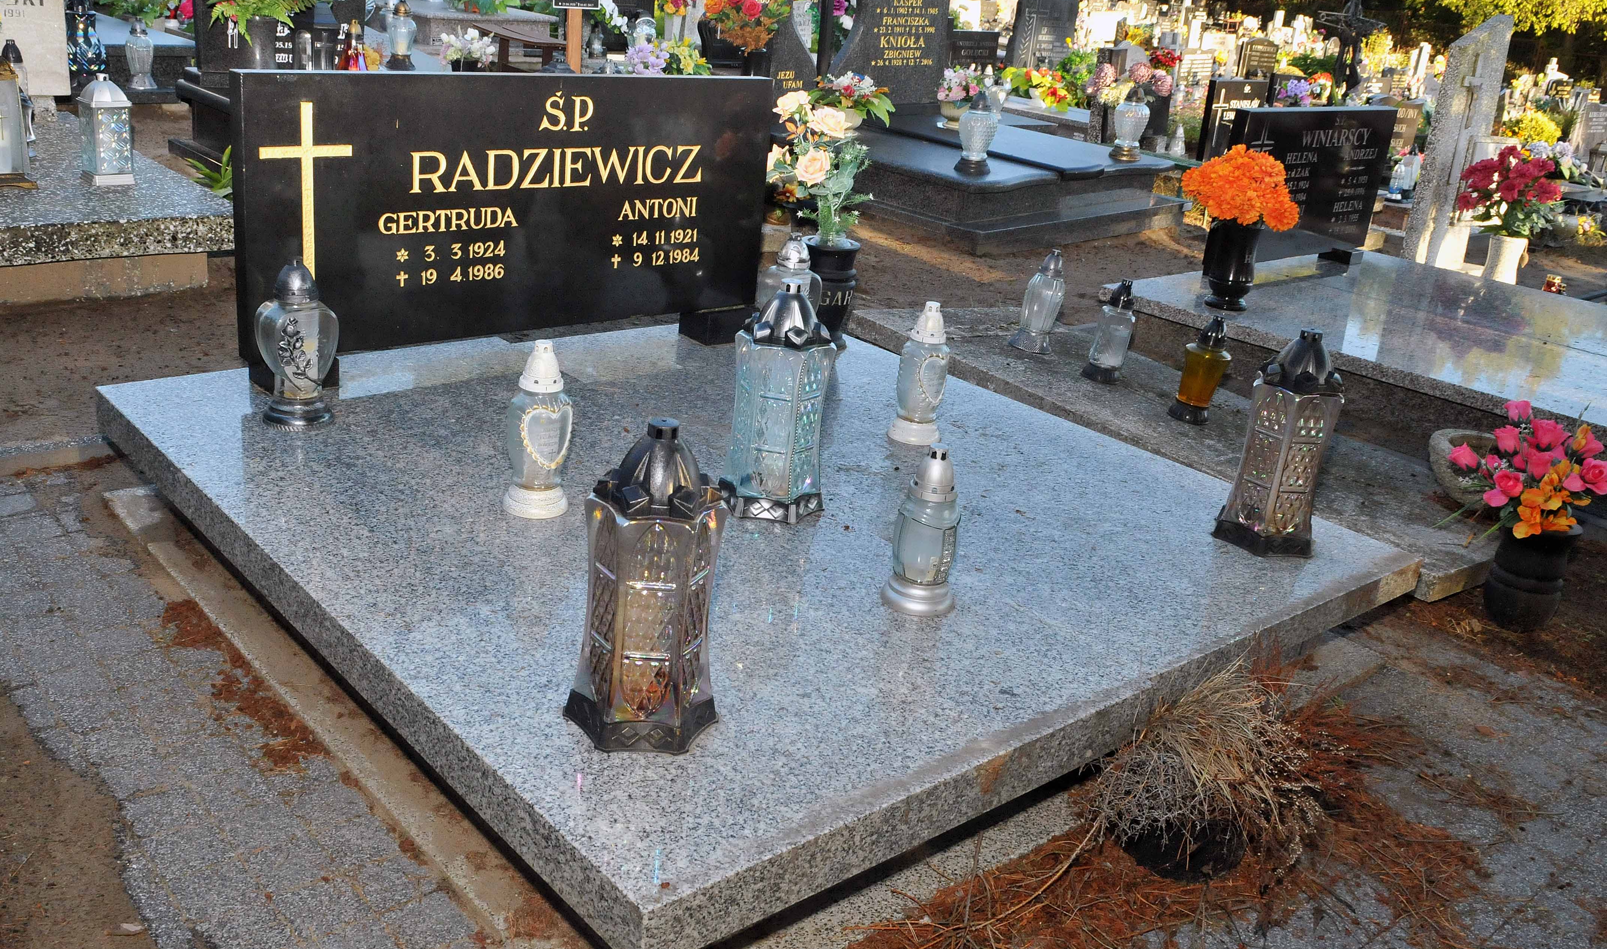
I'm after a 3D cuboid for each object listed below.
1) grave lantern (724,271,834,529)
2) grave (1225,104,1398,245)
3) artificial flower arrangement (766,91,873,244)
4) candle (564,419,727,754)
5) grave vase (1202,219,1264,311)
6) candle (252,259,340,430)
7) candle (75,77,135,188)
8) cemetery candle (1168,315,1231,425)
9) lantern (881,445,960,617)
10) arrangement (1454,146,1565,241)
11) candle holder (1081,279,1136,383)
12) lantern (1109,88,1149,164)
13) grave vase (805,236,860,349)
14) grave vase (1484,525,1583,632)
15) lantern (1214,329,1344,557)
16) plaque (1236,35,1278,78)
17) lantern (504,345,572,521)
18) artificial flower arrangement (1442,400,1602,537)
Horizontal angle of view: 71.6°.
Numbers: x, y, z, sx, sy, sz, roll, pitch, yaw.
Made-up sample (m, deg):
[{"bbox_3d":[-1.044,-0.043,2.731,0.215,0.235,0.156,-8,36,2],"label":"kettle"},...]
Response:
[{"bbox_3d":[-0.036,-0.137,1.929,0.185,0.399,0.175,5,21,-2],"label":"grave lantern"},{"bbox_3d":[1.539,-0.878,3.390,0.867,0.440,0.060,-14,29,-42],"label":"grave"},{"bbox_3d":[0.042,-0.777,2.842,0.286,0.389,0.265,-15,30,-39],"label":"artificial flower arrangement"},{"bbox_3d":[-0.194,0.128,1.413,0.209,0.408,0.189,3,23,-5],"label":"candle"},{"bbox_3d":[1.108,-0.541,2.882,0.122,0.213,0.122,-15,30,-39],"label":"grave vase"},{"bbox_3d":[-1.002,-0.262,2.181,0.158,0.314,0.138,-15,30,-39],"label":"candle"},{"bbox_3d":[-2.053,-1.012,3.268,0.118,0.299,0.118,21,25,34],"label":"candle"},{"bbox_3d":[0.938,-0.249,2.579,0.112,0.244,0.112,-9,31,-41],"label":"cemetery candle"},{"bbox_3d":[0.193,0.080,1.681,0.112,0.251,0.112,17,23,26],"label":"lantern"},{"bbox_3d":[2.844,-1.137,4.497,0.420,0.360,0.400,-14,29,-42],"label":"arrangement"},{"bbox_3d":[0.767,-0.357,2.737,0.102,0.245,0.102,-9,31,-41],"label":"candle holder"},{"bbox_3d":[1.543,-1.645,5.204,0.185,0.303,0.185,-14,29,-42],"label":"lantern"},{"bbox_3d":[0.065,-0.461,2.827,0.155,0.253,0.155,5,21,-2],"label":"grave vase"},{"bbox_3d":[1.399,0.190,2.145,0.160,0.177,0.160,-14,29,-42],"label":"grave vase"},{"bbox_3d":[0.867,-0.066,1.993,0.180,0.383,0.185,12,22,16],"label":"lantern"},{"bbox_3d":[4.565,-4.192,11.243,0.580,0.500,0.110,-14,29,-42],"label":"plaque"},{"bbox_3d":[-0.461,-0.083,1.935,0.120,0.300,0.117,5,23,-2],"label":"lantern"},{"bbox_3d":[1.399,-0.011,2.179,0.286,0.270,0.265,-15,30,-39],"label":"artificial flower arrangement"}]

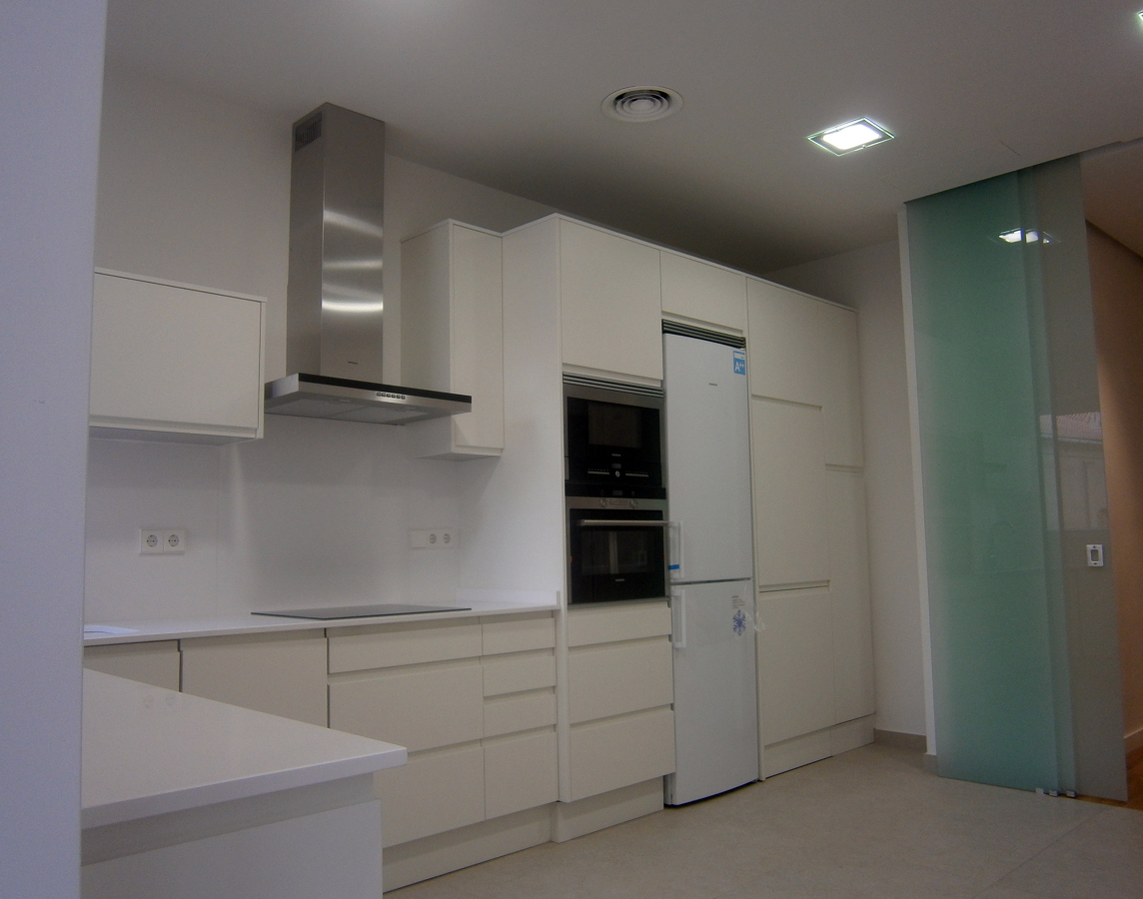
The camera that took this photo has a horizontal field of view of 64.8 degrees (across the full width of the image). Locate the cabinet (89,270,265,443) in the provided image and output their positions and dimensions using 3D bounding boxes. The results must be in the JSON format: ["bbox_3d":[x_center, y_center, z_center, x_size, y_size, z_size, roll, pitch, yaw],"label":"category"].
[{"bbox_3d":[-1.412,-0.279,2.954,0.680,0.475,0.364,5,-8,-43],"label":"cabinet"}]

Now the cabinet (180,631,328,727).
[{"bbox_3d":[-1.122,0.924,2.852,0.456,0.719,0.596,5,-8,-43],"label":"cabinet"}]

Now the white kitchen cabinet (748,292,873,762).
[{"bbox_3d":[1.058,0.395,4.916,1.044,2.421,0.620,5,-8,-43],"label":"white kitchen cabinet"}]

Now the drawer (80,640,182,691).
[{"bbox_3d":[-1.481,0.895,2.519,0.515,0.719,0.596,5,-8,-43],"label":"drawer"}]

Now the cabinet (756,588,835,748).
[{"bbox_3d":[0.932,1.088,4.701,0.630,0.716,0.600,5,-8,-43],"label":"cabinet"}]

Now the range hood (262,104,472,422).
[{"bbox_3d":[-0.820,-0.729,3.481,0.714,1.177,0.483,5,-8,-43],"label":"range hood"}]

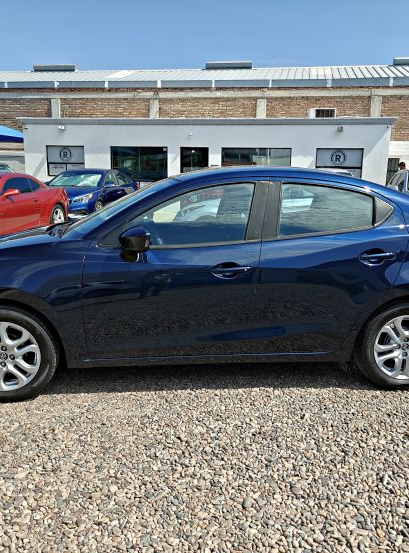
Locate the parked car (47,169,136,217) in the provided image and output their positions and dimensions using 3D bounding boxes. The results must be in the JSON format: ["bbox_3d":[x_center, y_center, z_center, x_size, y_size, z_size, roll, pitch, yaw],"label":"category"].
[{"bbox_3d":[-3.436,-2.431,14.470,1.860,1.475,4.850,3,12,10],"label":"parked car"}]

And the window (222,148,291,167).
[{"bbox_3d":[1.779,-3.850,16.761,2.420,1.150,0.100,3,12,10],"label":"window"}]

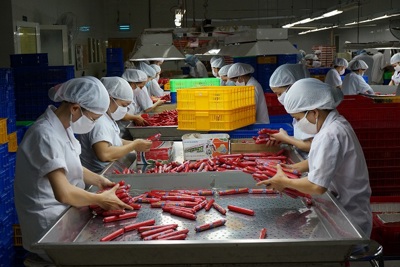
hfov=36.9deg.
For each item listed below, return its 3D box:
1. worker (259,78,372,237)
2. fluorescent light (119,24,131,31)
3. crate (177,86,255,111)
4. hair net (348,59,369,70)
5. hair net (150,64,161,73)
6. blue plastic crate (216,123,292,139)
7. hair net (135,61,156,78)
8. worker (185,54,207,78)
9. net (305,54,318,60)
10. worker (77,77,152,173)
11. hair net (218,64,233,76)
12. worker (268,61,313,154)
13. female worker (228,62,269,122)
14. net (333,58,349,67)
[{"bbox_3d":[0.494,0.350,2.720,0.540,1.200,0.470,-1,8,0],"label":"worker"},{"bbox_3d":[-2.013,-2.826,16.000,0.360,0.180,0.100,-1,7,-6],"label":"fluorescent light"},{"bbox_3d":[0.138,-0.268,4.520,0.420,0.150,0.610,2,7,20],"label":"crate"},{"bbox_3d":[2.238,-0.973,8.500,0.270,0.165,0.230,-2,8,-6],"label":"hair net"},{"bbox_3d":[-0.644,-0.915,8.500,0.260,0.165,0.220,-1,8,0],"label":"hair net"},{"bbox_3d":[0.395,0.043,4.532,0.610,0.170,0.420,-1,8,4],"label":"blue plastic crate"},{"bbox_3d":[-0.618,-0.736,6.900,0.270,0.170,0.230,28,10,4],"label":"hair net"},{"bbox_3d":[-0.056,-0.841,11.384,0.550,1.320,0.480,-4,8,-19],"label":"worker"},{"bbox_3d":[2.015,-1.368,10.800,0.260,0.130,0.220,-16,13,-28],"label":"net"},{"bbox_3d":[-0.530,0.315,3.790,0.560,1.330,0.460,0,7,9],"label":"worker"},{"bbox_3d":[0.357,-0.710,6.800,0.260,0.150,0.230,-12,8,-7],"label":"hair net"},{"bbox_3d":[0.594,0.178,3.832,0.550,1.230,0.460,-1,8,0],"label":"worker"},{"bbox_3d":[0.420,0.040,5.850,0.540,1.380,0.450,-2,7,-8],"label":"female worker"},{"bbox_3d":[2.255,-1.131,9.600,0.250,0.155,0.220,-3,8,-14],"label":"net"}]

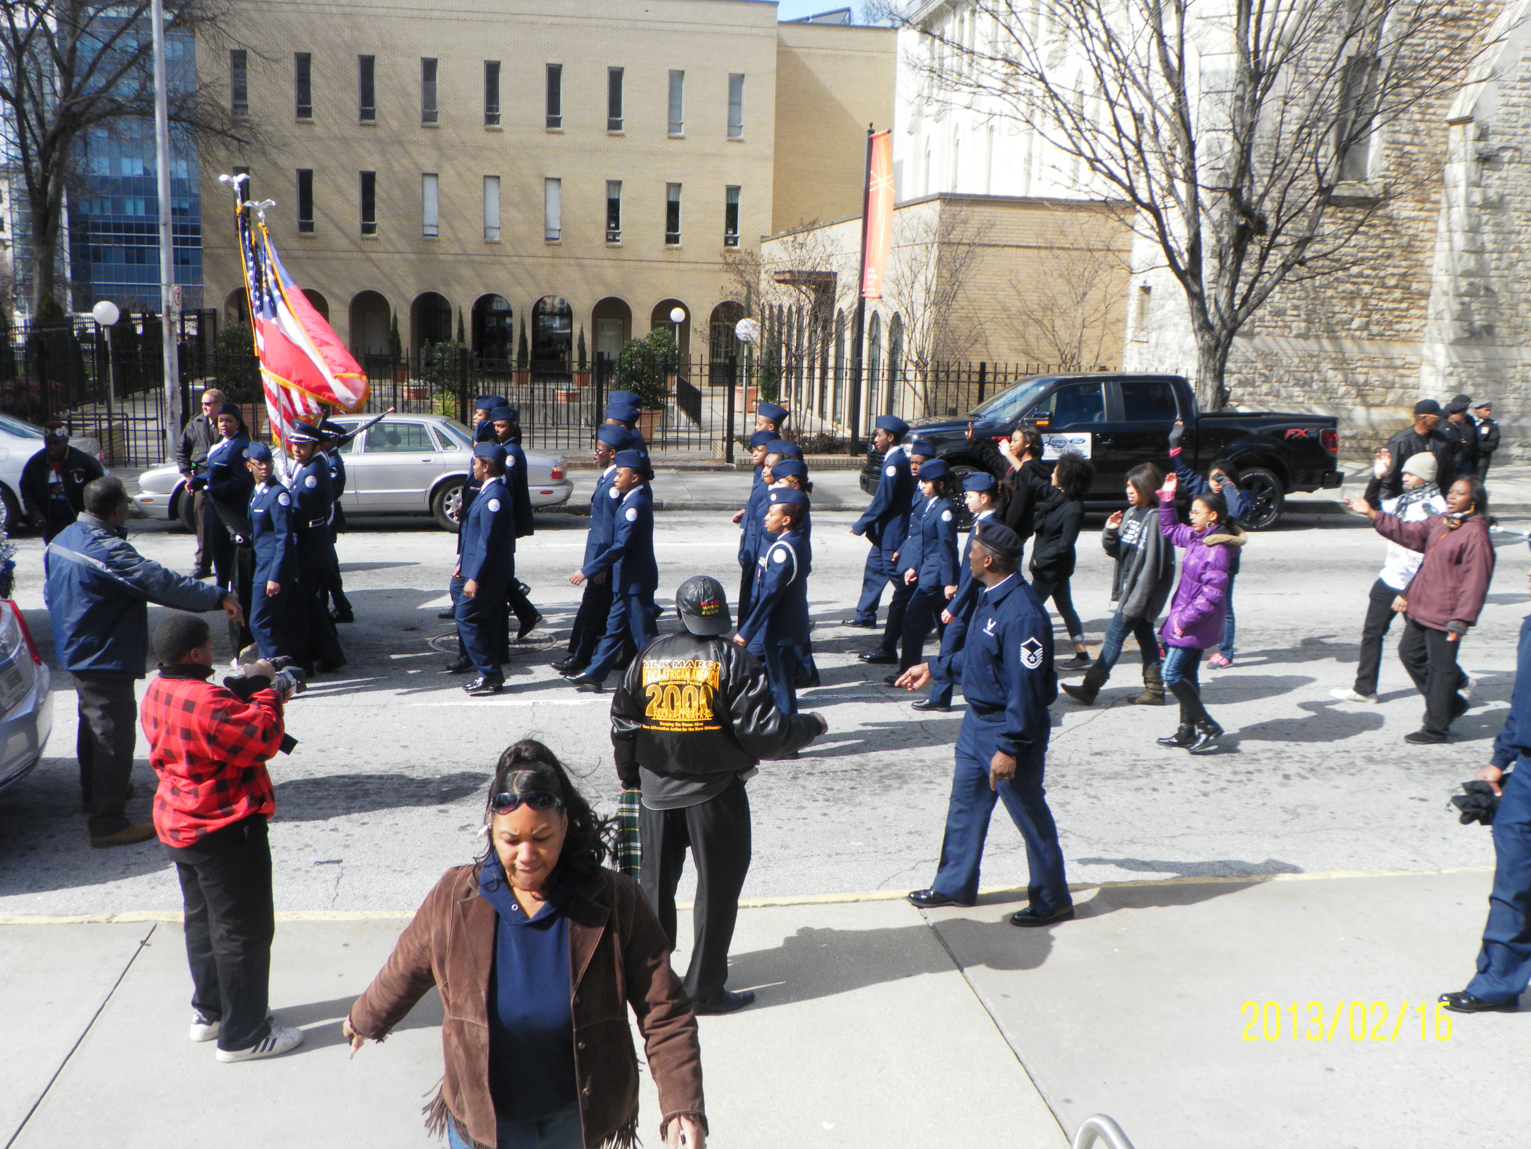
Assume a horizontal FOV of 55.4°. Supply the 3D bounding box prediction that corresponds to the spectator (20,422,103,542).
[{"bbox_3d":[-5.057,-0.230,10.573,0.580,1.730,0.380,1,11,-7],"label":"spectator"}]

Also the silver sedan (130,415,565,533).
[{"bbox_3d":[-4.880,-1.260,17.200,5.020,1.340,1.820,0,9,-6],"label":"silver sedan"}]

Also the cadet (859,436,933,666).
[{"bbox_3d":[1.033,-0.174,11.226,0.592,1.749,0.520,-2,11,-17],"label":"cadet"}]

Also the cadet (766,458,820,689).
[{"bbox_3d":[0.135,-0.011,10.739,0.528,1.682,0.520,0,11,-10],"label":"cadet"}]

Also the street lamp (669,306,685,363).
[{"bbox_3d":[-2.349,-6.153,39.000,0.410,2.000,0.410,0,10,-10],"label":"street lamp"}]

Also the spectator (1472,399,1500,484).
[{"bbox_3d":[10.433,-1.735,21.164,0.480,1.660,0.360,2,9,2],"label":"spectator"}]

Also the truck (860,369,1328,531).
[{"bbox_3d":[4.246,-1.669,18.595,5.890,1.940,2.050,0,11,-9],"label":"truck"}]

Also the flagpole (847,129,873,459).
[{"bbox_3d":[1.431,-4.156,21.593,0.130,4.822,0.130,0,11,-8],"label":"flagpole"}]

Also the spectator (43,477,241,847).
[{"bbox_3d":[-3.182,0.412,7.504,0.924,1.829,0.700,-9,15,-44],"label":"spectator"}]

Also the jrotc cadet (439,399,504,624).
[{"bbox_3d":[-2.419,-0.554,12.232,0.628,1.864,0.540,0,11,-10],"label":"jrotc cadet"}]

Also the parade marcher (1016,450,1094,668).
[{"bbox_3d":[2.218,-0.119,11.267,0.601,1.679,0.500,1,11,-2],"label":"parade marcher"}]

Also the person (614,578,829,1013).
[{"bbox_3d":[-0.182,0.846,5.608,0.800,1.730,0.500,2,9,5],"label":"person"}]

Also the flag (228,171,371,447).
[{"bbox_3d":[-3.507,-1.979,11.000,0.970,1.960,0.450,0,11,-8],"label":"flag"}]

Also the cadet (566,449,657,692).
[{"bbox_3d":[-1.034,-0.013,10.062,0.690,1.711,0.480,0,10,-8],"label":"cadet"}]

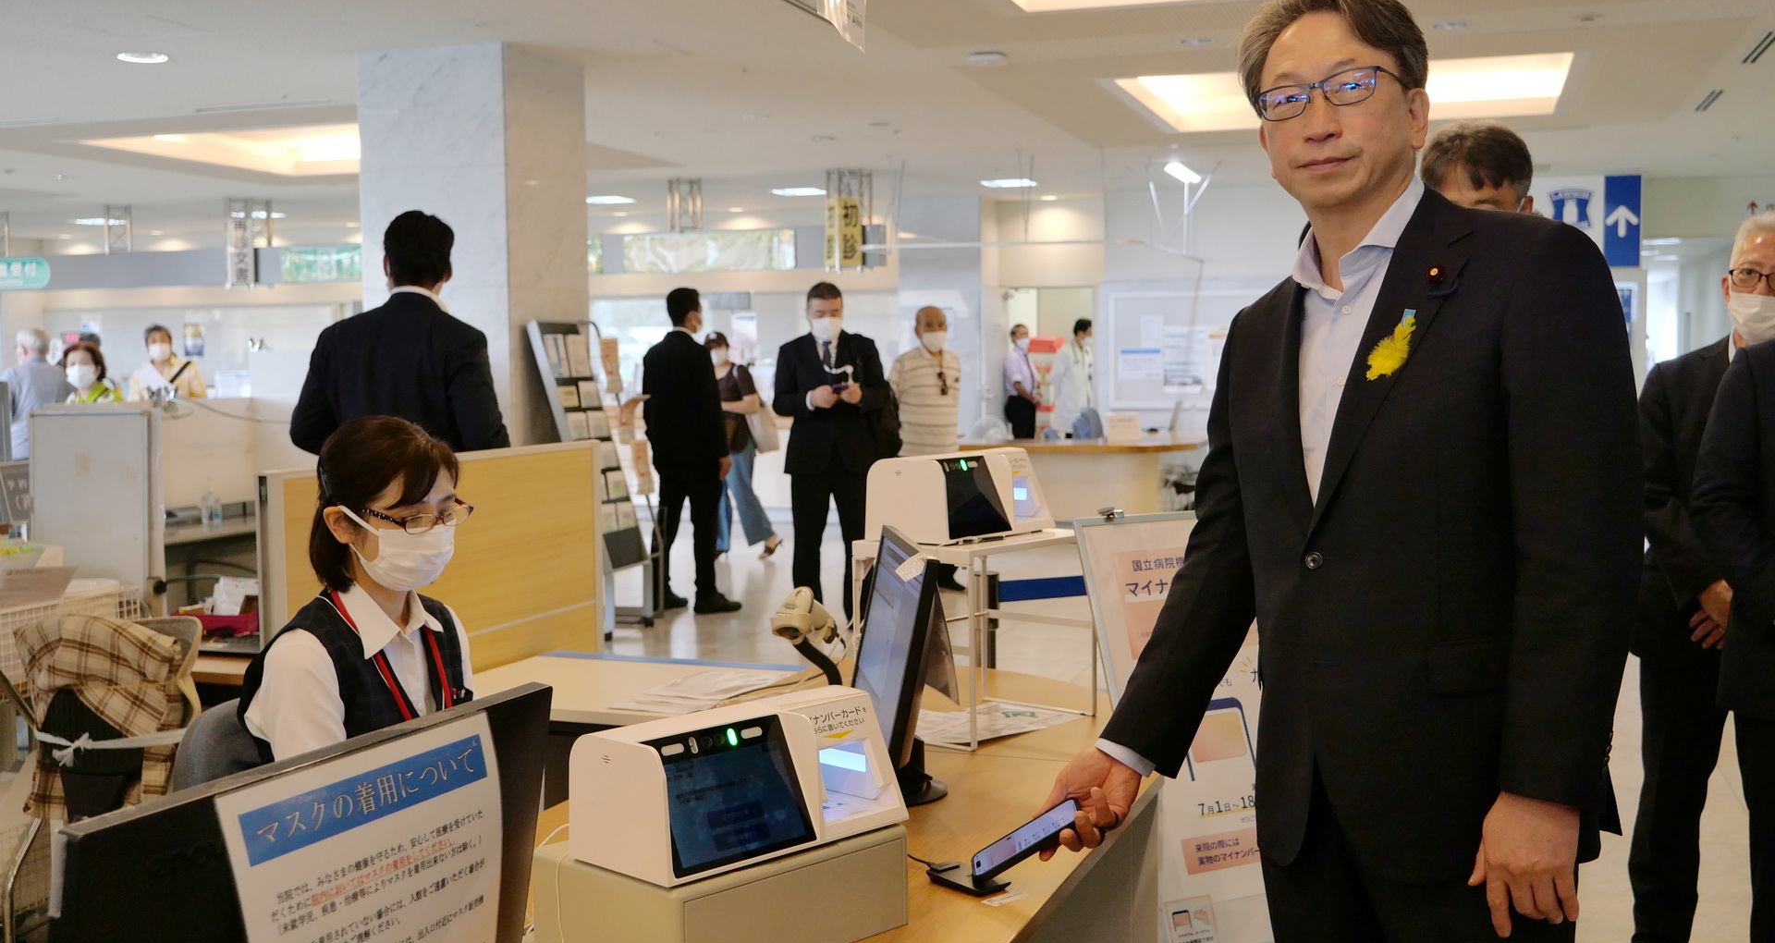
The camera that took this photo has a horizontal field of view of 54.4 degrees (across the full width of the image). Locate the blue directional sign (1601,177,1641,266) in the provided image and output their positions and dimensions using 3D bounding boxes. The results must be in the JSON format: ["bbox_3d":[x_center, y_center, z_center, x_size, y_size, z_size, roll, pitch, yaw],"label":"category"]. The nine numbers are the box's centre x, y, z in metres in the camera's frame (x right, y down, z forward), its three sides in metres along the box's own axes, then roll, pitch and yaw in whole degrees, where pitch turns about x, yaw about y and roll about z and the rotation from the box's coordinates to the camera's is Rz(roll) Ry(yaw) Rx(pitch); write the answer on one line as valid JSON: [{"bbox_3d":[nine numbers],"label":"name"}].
[{"bbox_3d":[6.725,-2.291,15.797,0.310,0.842,0.050,1,4,19],"label":"blue directional sign"}]

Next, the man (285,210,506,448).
[{"bbox_3d":[-1.302,0.193,4.623,0.550,1.776,0.340,0,4,3],"label":"man"}]

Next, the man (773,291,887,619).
[{"bbox_3d":[-0.281,-0.053,8.435,0.540,1.730,0.420,0,4,5],"label":"man"}]

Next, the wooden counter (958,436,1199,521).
[{"bbox_3d":[1.401,0.112,13.389,2.150,0.700,1.100,0,4,12],"label":"wooden counter"}]

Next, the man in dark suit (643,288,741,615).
[{"bbox_3d":[-1.091,-0.121,9.393,0.350,1.751,0.480,-4,5,-44],"label":"man in dark suit"}]

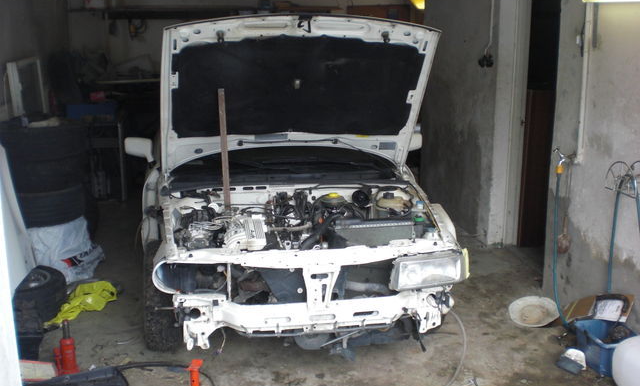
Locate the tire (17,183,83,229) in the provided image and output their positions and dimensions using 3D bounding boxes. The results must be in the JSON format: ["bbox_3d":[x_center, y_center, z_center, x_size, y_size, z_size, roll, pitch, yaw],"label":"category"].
[{"bbox_3d":[-1.976,0.061,4.937,0.620,0.215,0.620,-3,13,-10],"label":"tire"}]

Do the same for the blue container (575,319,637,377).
[{"bbox_3d":[1.485,0.805,3.626,0.250,0.180,0.310,-3,13,-10],"label":"blue container"}]

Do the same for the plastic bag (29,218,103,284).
[{"bbox_3d":[-1.864,0.408,4.857,0.620,0.420,0.520,0,13,0],"label":"plastic bag"}]

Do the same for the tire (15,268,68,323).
[{"bbox_3d":[-1.883,0.644,4.357,0.600,0.200,0.600,-3,13,-10],"label":"tire"}]

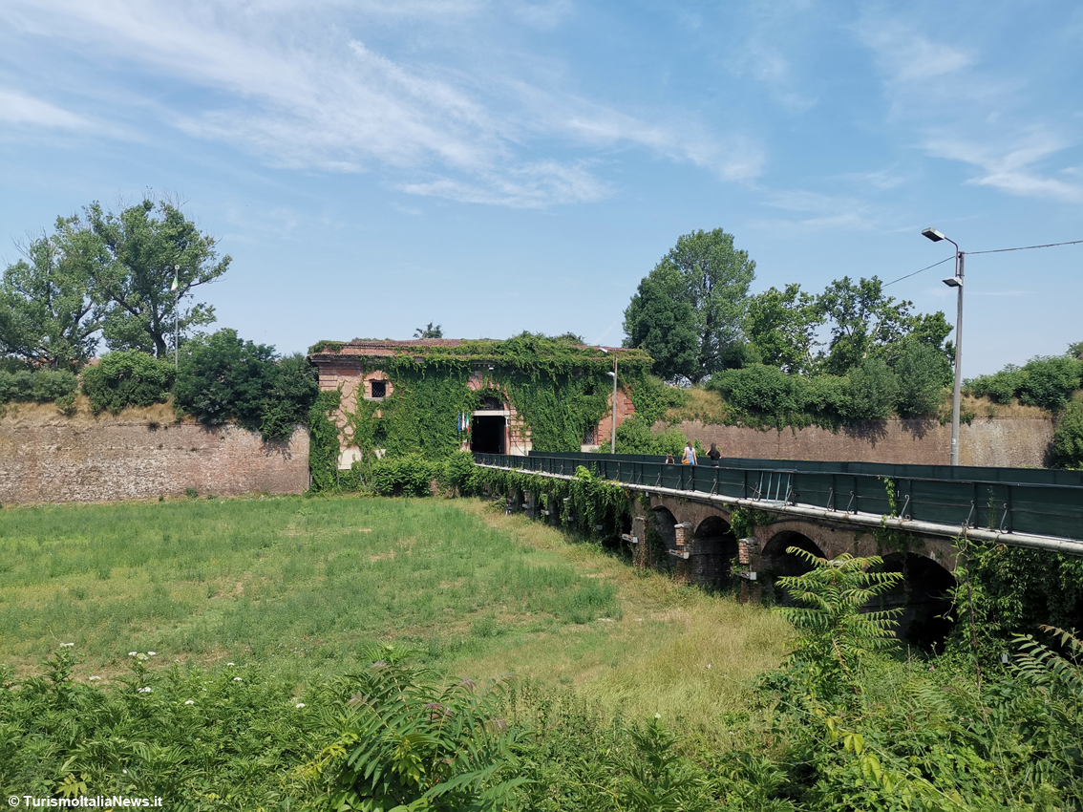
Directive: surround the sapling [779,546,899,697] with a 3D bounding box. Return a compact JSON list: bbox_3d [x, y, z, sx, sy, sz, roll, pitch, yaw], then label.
[{"bbox_3d":[3.346,2.430,9.394,1.400,1.700,1.350,-1,-3,18],"label":"sapling"}]

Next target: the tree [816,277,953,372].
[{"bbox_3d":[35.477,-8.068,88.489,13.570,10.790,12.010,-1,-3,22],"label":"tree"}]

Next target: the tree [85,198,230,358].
[{"bbox_3d":[-38.234,-11.746,84.661,13.860,17.630,12.710,1,-3,-24],"label":"tree"}]

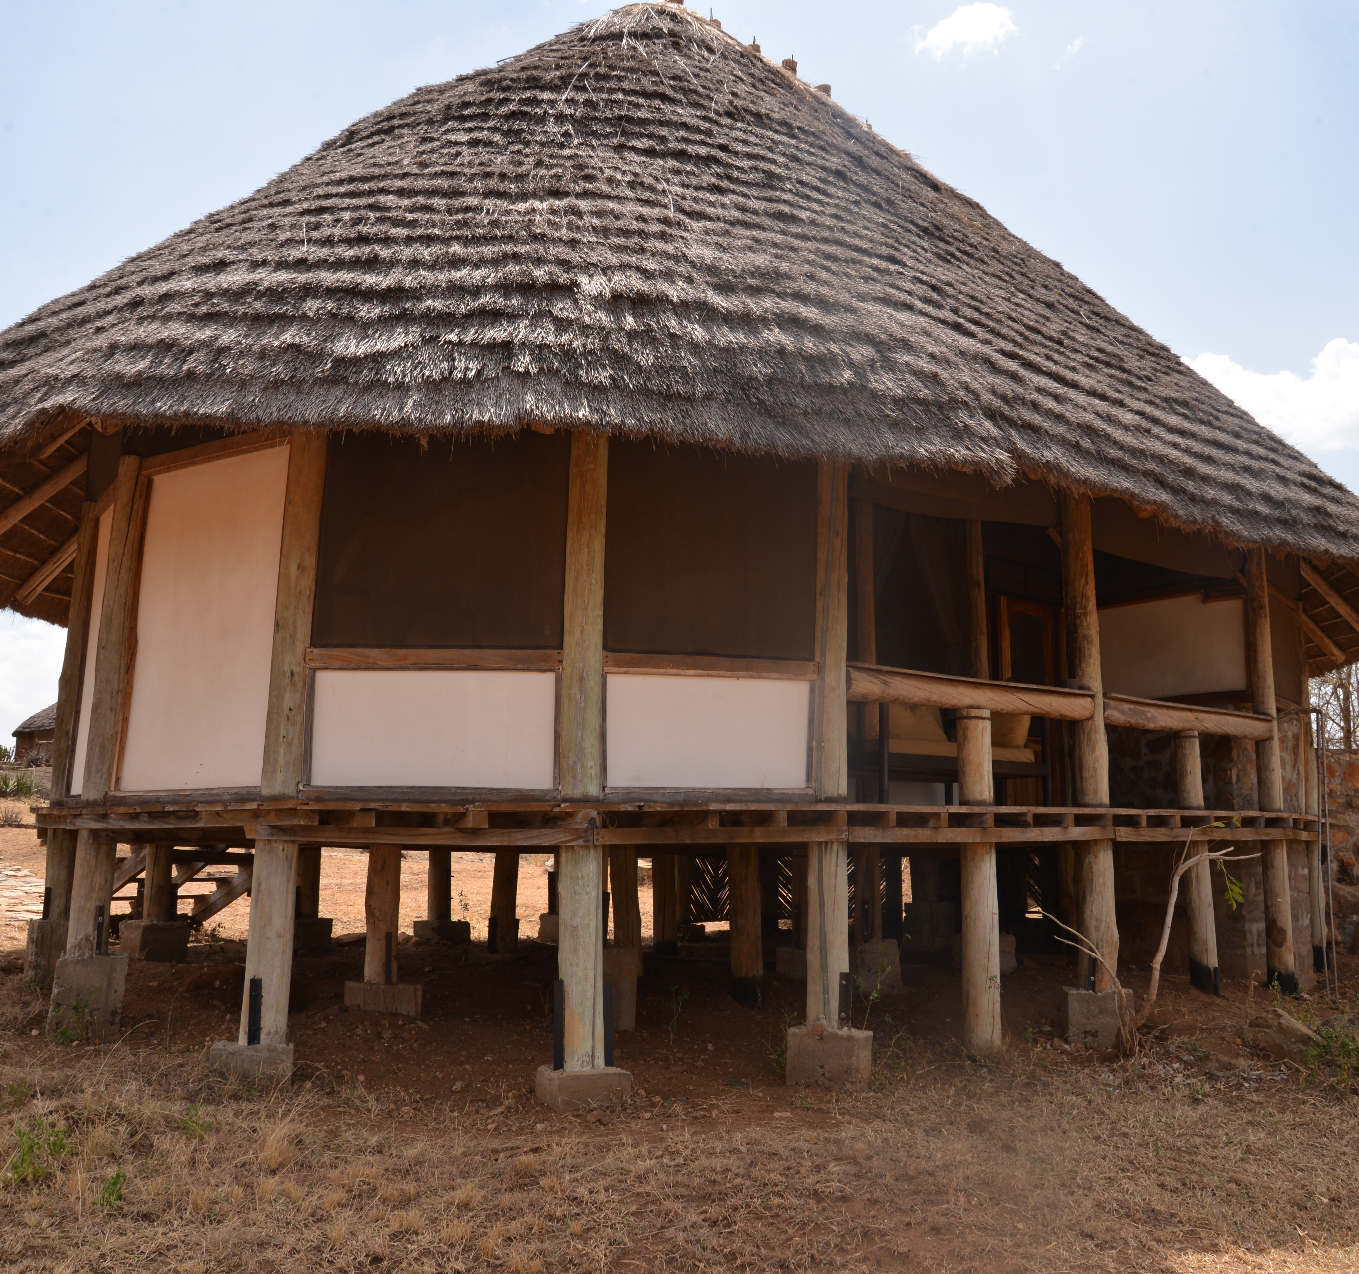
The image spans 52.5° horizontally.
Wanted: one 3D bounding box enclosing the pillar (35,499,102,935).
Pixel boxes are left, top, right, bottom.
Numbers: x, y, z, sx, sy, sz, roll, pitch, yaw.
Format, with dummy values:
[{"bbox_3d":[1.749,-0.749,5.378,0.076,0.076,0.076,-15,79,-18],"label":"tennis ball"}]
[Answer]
[{"bbox_3d":[-4.699,0.545,10.734,0.250,3.249,0.250,1,-8,0],"label":"pillar"}]

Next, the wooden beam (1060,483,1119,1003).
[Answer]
[{"bbox_3d":[3.185,0.753,10.733,0.270,3.863,0.270,0,-8,0],"label":"wooden beam"}]

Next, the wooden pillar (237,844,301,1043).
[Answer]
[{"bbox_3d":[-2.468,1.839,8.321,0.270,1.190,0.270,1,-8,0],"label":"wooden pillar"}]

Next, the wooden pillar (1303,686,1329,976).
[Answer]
[{"bbox_3d":[6.921,2.078,15.059,0.180,3.083,0.180,2,-8,0],"label":"wooden pillar"}]

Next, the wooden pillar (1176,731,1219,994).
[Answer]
[{"bbox_3d":[4.488,1.905,11.951,0.240,2.170,0.240,-1,-8,0],"label":"wooden pillar"}]

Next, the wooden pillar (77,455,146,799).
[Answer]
[{"bbox_3d":[-3.811,-0.085,9.290,0.210,2.338,0.210,2,-8,0],"label":"wooden pillar"}]

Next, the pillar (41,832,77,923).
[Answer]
[{"bbox_3d":[-4.653,1.809,10.399,0.250,0.676,0.250,-1,-8,0],"label":"pillar"}]

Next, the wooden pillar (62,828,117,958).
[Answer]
[{"bbox_3d":[-3.853,1.689,9.042,0.260,0.818,0.260,1,-8,0],"label":"wooden pillar"}]

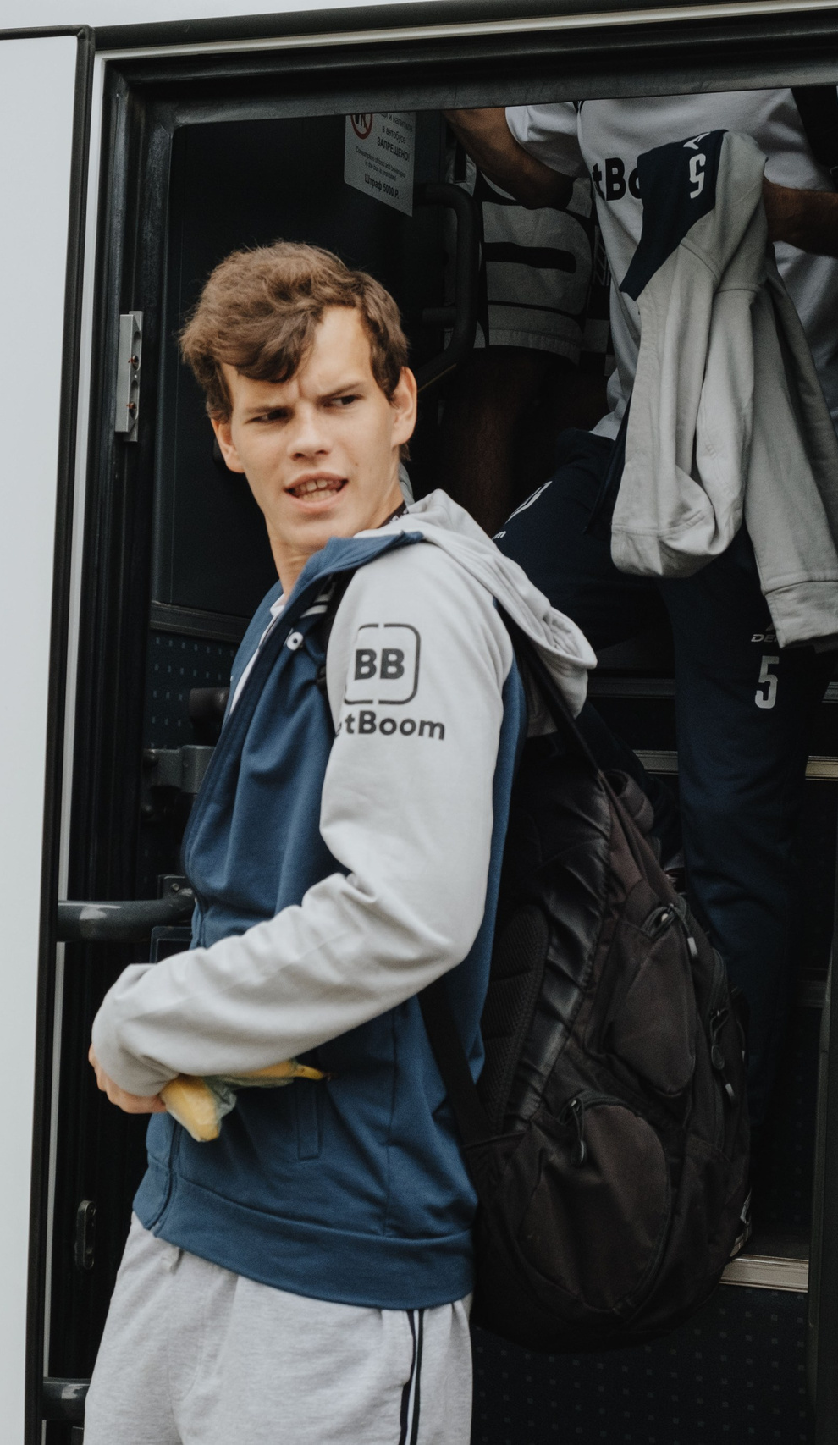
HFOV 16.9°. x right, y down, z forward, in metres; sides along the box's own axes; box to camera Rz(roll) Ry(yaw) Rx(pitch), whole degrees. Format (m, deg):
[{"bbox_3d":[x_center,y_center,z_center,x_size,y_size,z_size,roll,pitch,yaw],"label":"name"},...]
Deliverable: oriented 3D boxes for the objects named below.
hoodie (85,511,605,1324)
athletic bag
[{"bbox_3d":[-0.068,0.147,2.450,0.460,0.690,0.500,2,0,-24],"label":"hoodie"},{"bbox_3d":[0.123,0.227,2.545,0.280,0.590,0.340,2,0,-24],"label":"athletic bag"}]

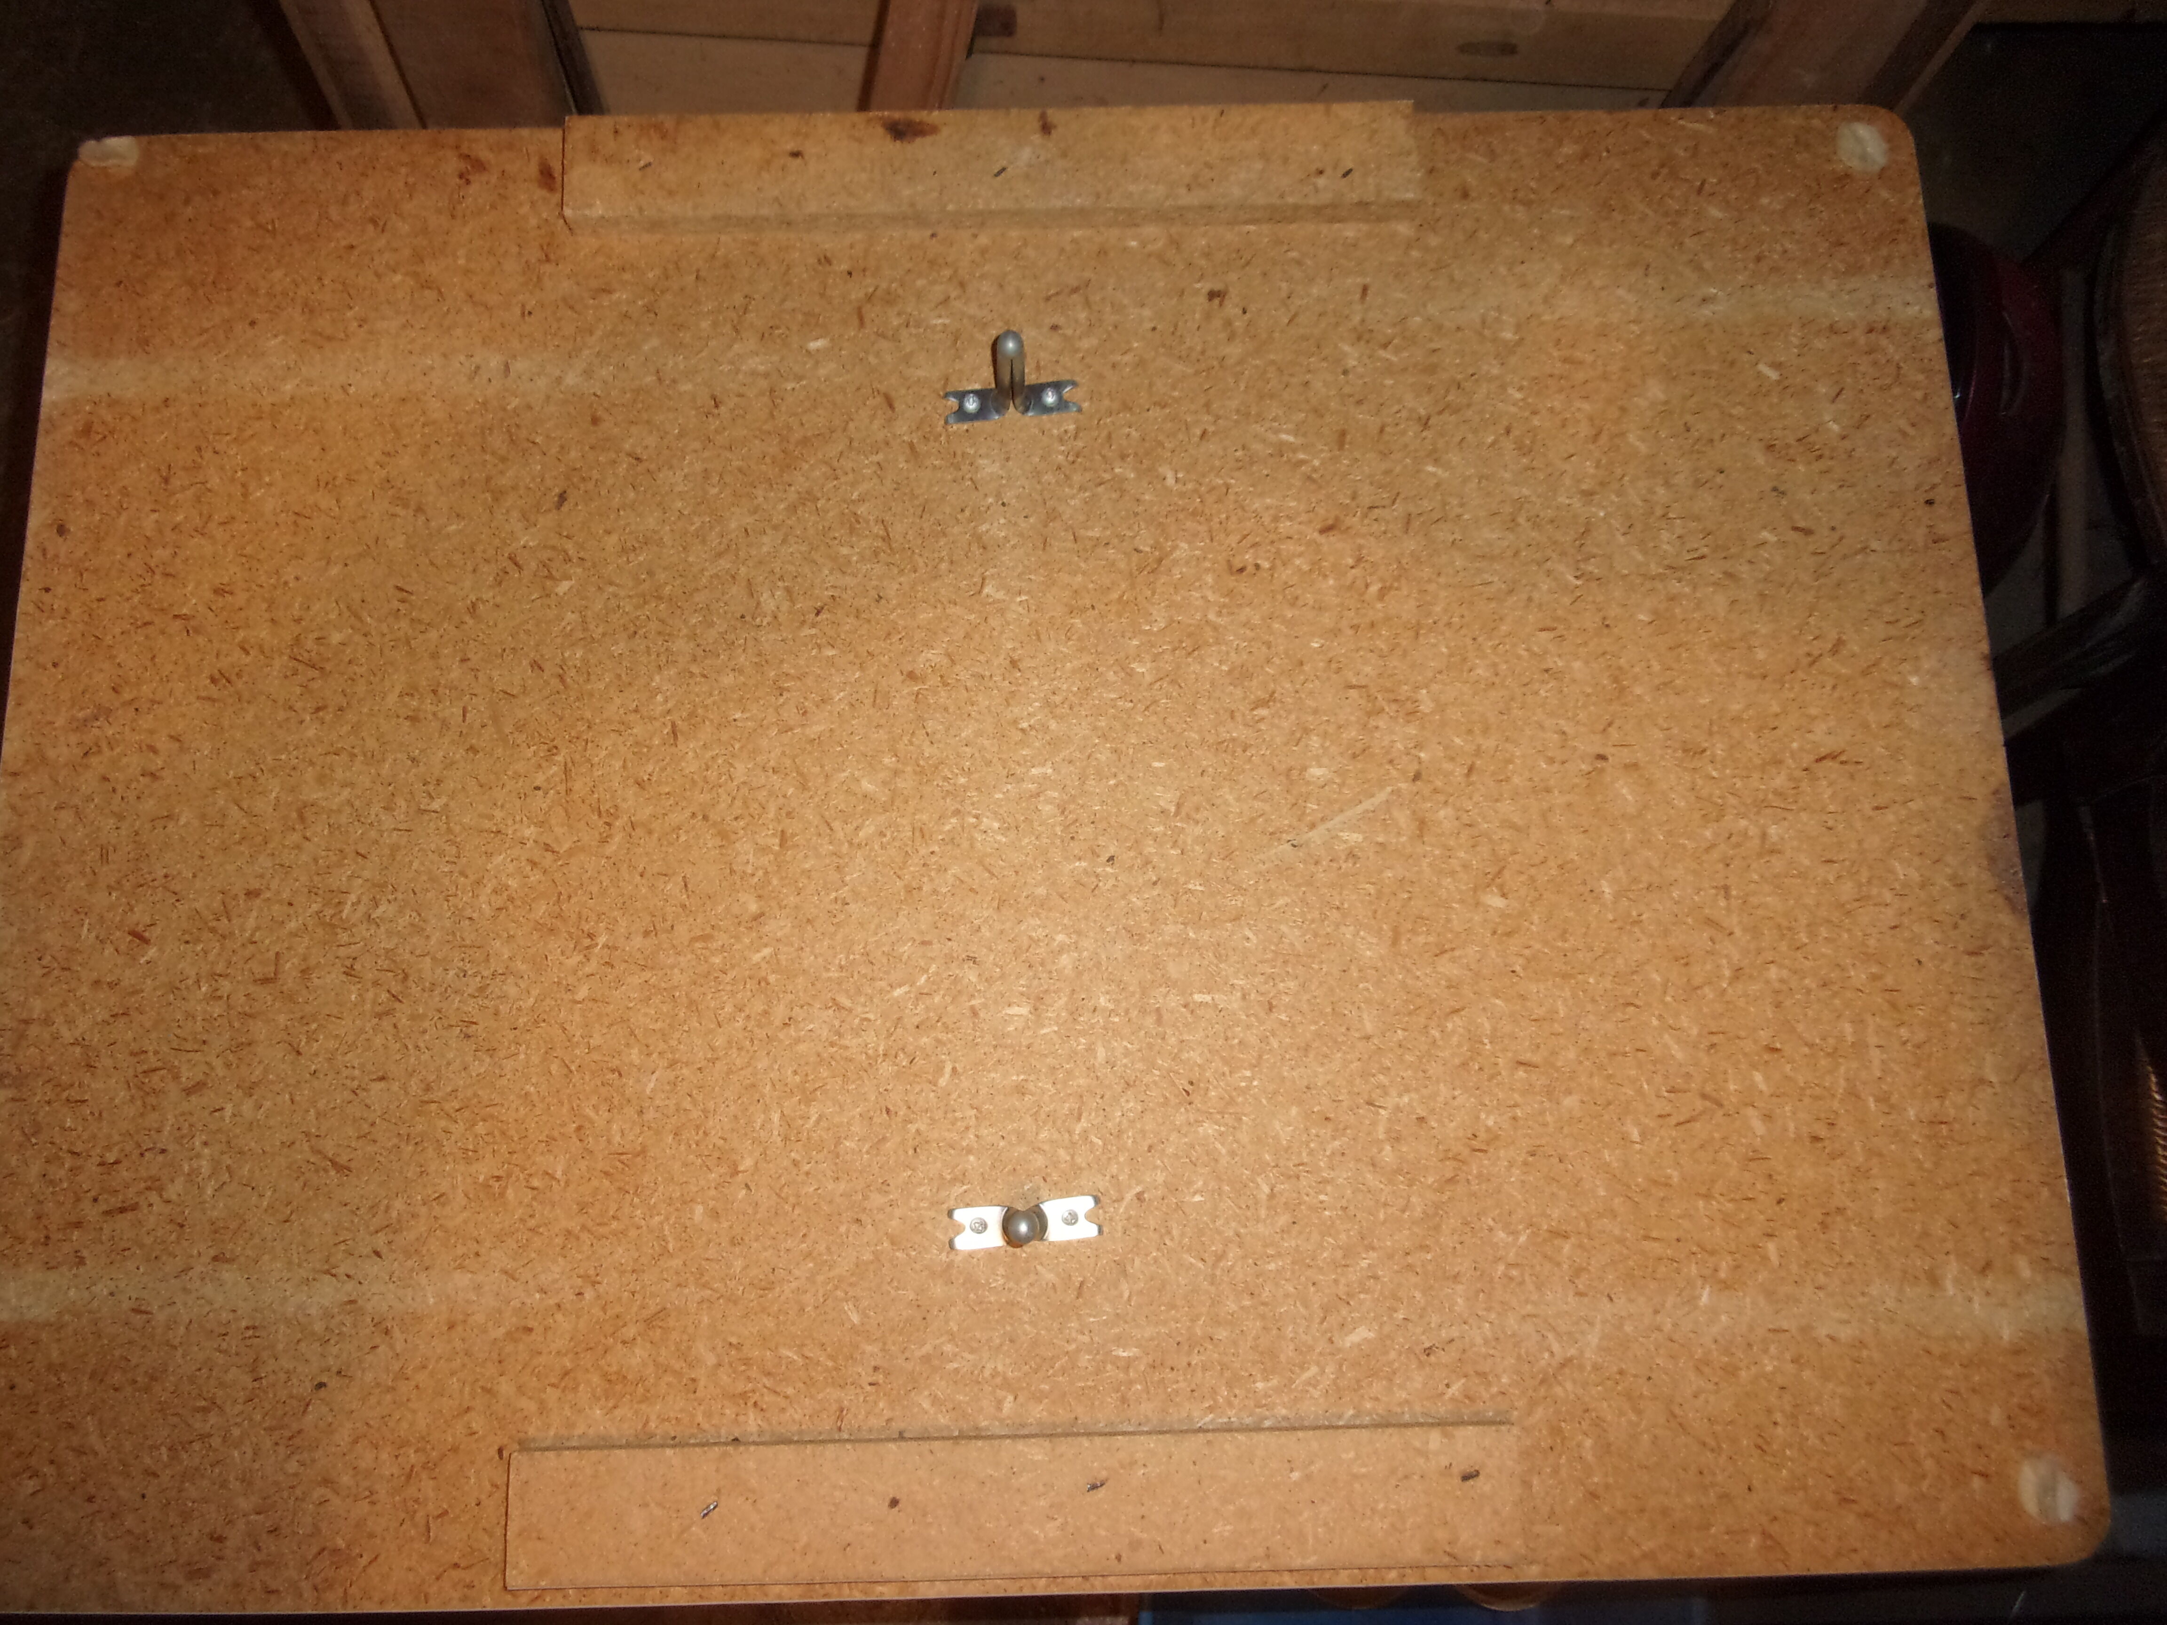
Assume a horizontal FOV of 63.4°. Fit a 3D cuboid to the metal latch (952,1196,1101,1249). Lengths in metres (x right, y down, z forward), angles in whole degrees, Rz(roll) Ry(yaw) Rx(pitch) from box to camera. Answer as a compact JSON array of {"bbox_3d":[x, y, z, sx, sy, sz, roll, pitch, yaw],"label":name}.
[{"bbox_3d":[-0.014,0.093,0.395,0.036,0.034,0.008,-5,77,-2],"label":"metal latch"}]

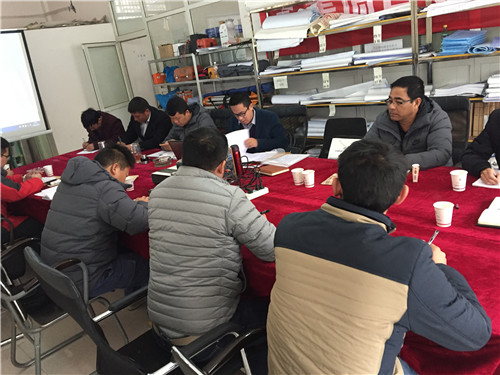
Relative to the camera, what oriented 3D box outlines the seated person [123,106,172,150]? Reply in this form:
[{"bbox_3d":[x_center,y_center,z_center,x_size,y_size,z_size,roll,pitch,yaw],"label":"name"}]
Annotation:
[{"bbox_3d":[-0.901,-0.252,3.927,0.580,1.220,0.780,5,23,36],"label":"seated person"}]

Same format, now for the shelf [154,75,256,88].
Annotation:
[{"bbox_3d":[-0.531,-1.453,5.673,1.785,0.050,0.420,5,23,36],"label":"shelf"}]

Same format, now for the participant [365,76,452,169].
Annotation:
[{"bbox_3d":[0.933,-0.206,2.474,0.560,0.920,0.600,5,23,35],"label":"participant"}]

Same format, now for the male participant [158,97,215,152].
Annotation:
[{"bbox_3d":[-0.475,-0.196,3.564,0.560,1.220,0.780,5,23,36],"label":"male participant"}]

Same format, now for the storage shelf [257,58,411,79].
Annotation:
[{"bbox_3d":[0.982,-1.336,4.664,1.776,0.050,0.500,5,23,36],"label":"storage shelf"}]

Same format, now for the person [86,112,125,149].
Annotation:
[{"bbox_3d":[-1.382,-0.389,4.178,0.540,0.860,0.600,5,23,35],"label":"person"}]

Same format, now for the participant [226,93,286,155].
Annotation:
[{"bbox_3d":[0.085,-0.140,3.387,0.550,1.220,0.700,5,21,38],"label":"participant"}]

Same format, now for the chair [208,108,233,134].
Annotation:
[{"bbox_3d":[-0.381,-0.129,3.670,0.560,1.000,0.600,5,23,36],"label":"chair"}]

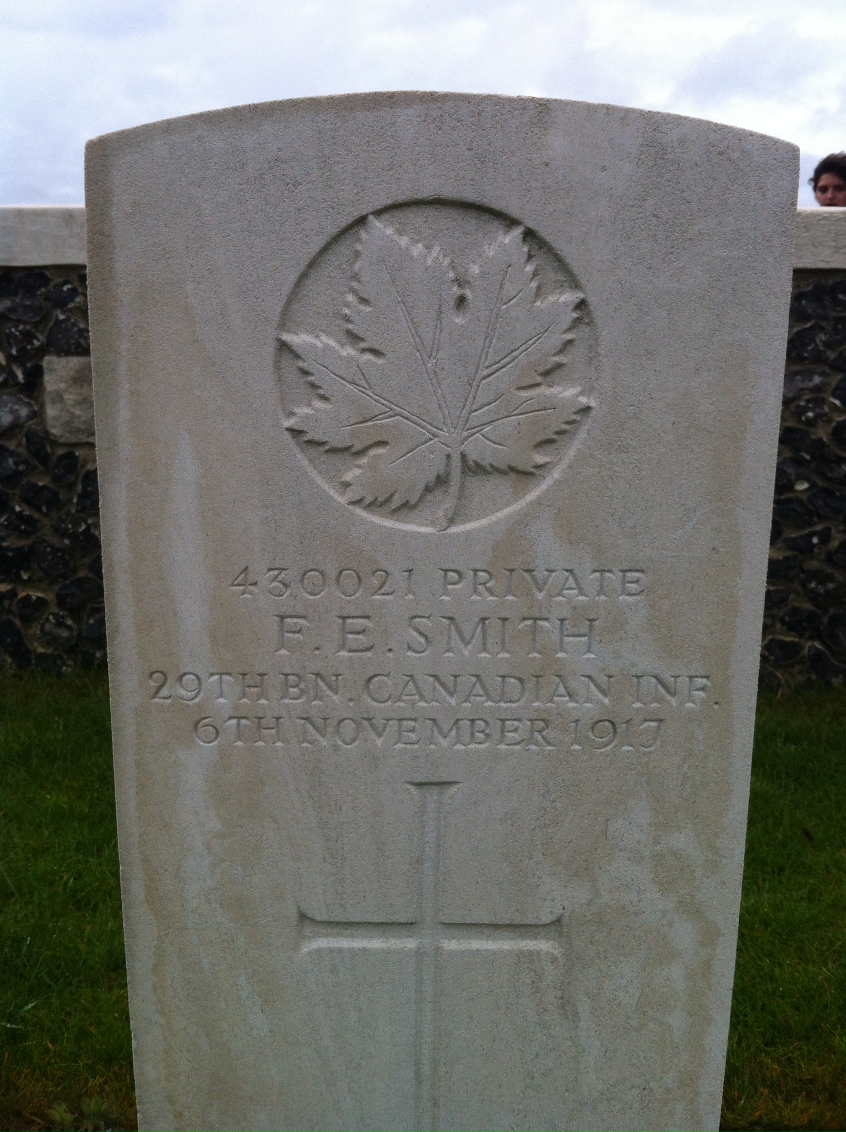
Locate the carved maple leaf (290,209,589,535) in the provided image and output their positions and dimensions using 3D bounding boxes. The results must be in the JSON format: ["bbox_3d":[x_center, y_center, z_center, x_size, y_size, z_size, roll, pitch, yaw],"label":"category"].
[{"bbox_3d":[0.007,-0.105,0.632,0.171,0.172,0.010,1,13,2],"label":"carved maple leaf"}]

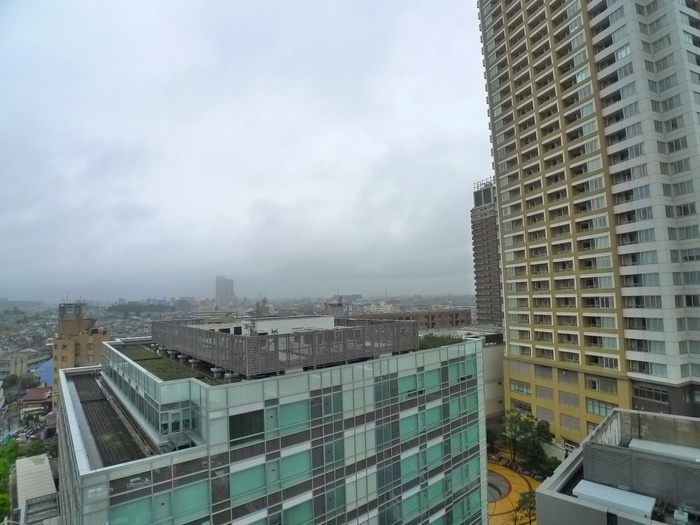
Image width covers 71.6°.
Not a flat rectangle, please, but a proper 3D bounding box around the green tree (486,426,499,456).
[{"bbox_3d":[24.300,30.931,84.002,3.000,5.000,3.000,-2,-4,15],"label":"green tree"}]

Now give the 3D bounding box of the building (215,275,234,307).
[{"bbox_3d":[-336.184,79.023,1300.000,46.000,93.000,36.000,0,-4,-15],"label":"building"}]

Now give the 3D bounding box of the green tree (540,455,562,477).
[{"bbox_3d":[31.137,31.137,74.806,3.400,3.000,3.300,-3,-4,22],"label":"green tree"}]

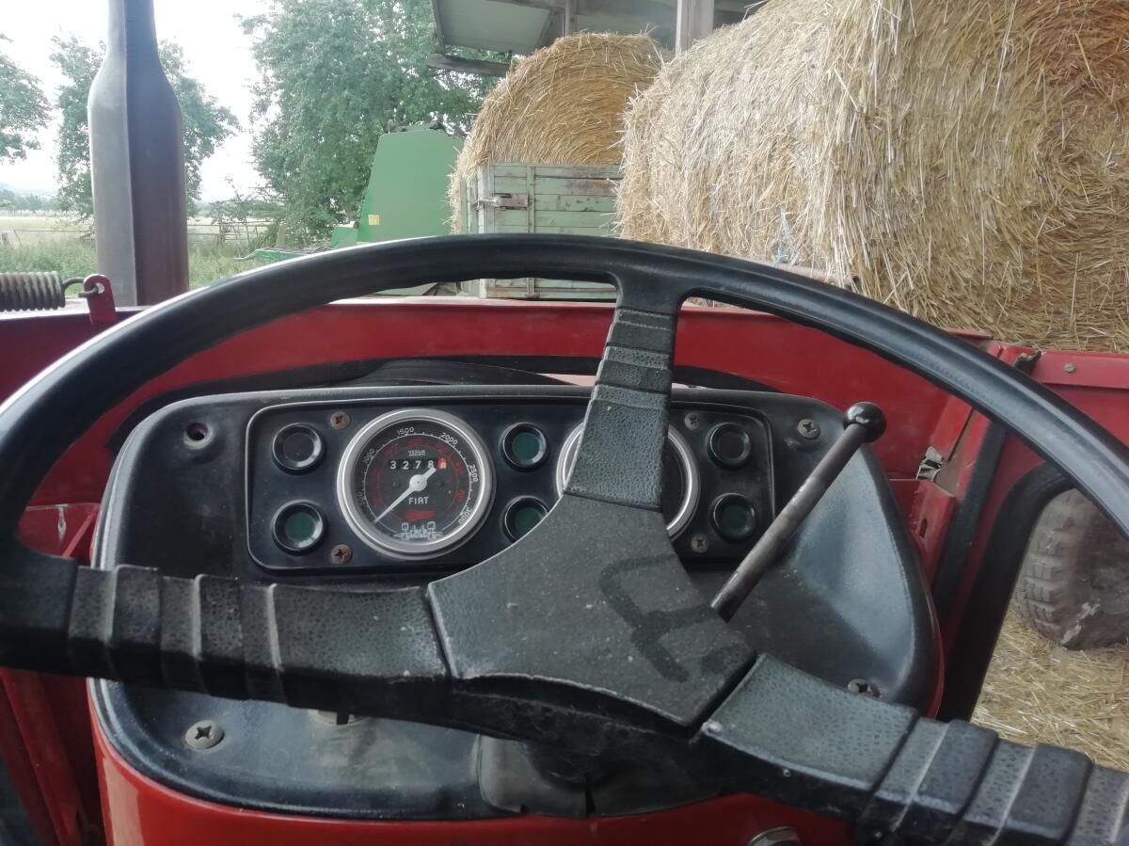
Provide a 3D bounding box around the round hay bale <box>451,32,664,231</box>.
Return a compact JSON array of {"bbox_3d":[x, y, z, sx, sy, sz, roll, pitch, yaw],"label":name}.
[{"bbox_3d":[0.126,-1.357,4.744,1.400,1.270,1.200,-2,14,-9],"label":"round hay bale"}]

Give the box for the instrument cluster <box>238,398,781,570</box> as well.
[{"bbox_3d":[-0.025,0.037,0.518,0.317,0.100,0.040,0,-9,-11],"label":"instrument cluster"}]

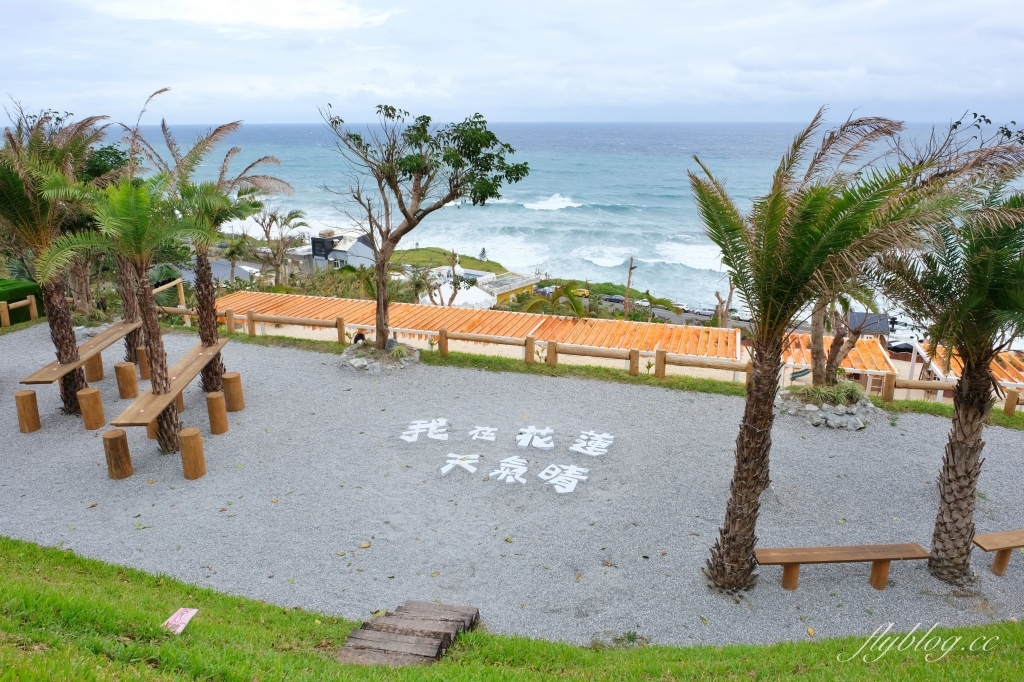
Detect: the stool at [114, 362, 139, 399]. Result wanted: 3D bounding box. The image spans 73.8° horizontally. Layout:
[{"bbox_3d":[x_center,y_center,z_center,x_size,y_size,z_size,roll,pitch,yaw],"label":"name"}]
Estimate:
[{"bbox_3d":[-5.737,0.588,10.177,0.280,0.495,0.280,0,18,0],"label":"stool"}]

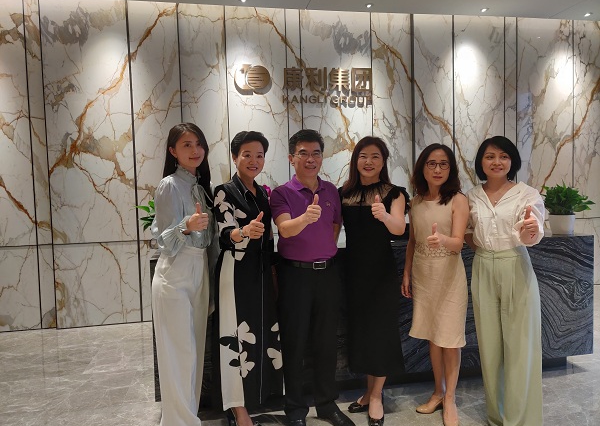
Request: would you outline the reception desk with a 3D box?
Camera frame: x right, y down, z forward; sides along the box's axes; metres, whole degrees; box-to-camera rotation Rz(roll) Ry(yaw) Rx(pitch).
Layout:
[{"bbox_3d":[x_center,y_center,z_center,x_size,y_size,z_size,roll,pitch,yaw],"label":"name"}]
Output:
[{"bbox_3d":[0.538,0.687,3.335,2.957,0.979,0.700,-2,3,-11],"label":"reception desk"}]

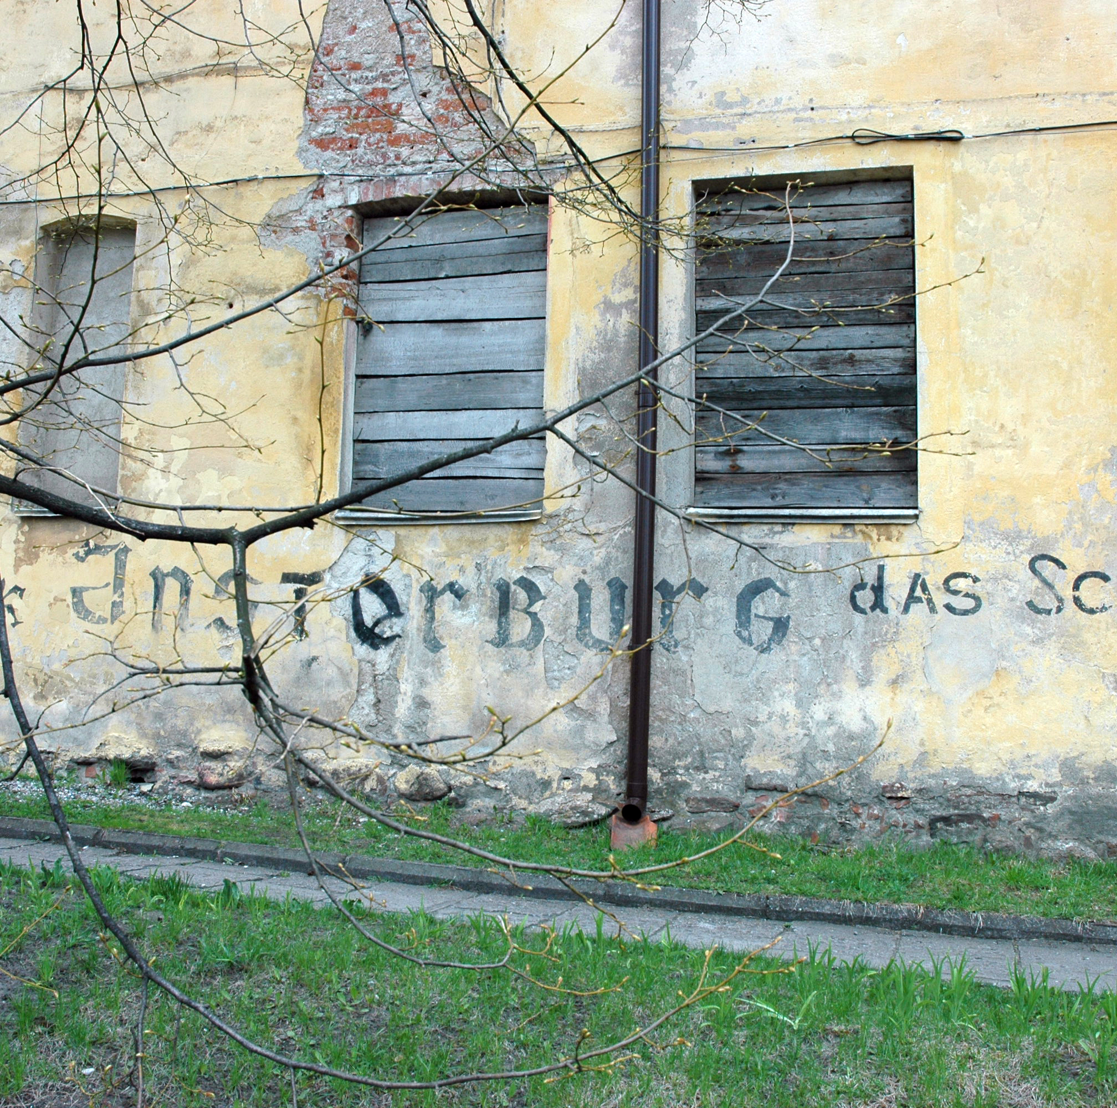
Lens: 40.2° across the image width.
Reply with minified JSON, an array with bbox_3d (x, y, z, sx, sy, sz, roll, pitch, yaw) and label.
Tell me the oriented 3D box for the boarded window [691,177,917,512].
[{"bbox_3d":[1.100,-0.937,6.836,0.984,1.523,0.170,0,-8,13],"label":"boarded window"}]

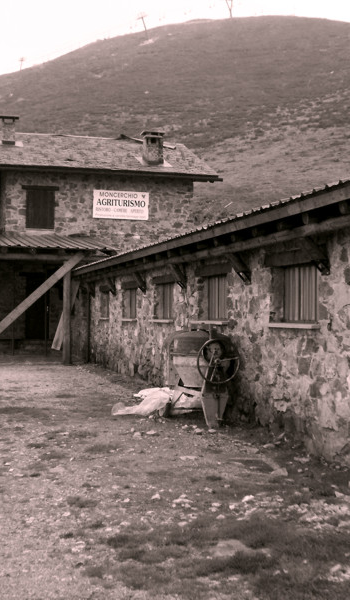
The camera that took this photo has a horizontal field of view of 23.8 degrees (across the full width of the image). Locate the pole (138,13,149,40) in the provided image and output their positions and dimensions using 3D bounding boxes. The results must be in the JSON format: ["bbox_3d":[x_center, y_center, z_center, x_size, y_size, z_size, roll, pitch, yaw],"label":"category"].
[{"bbox_3d":[-7.885,-69.989,213.692,2.600,7.400,0.600,-16,-3,21],"label":"pole"}]

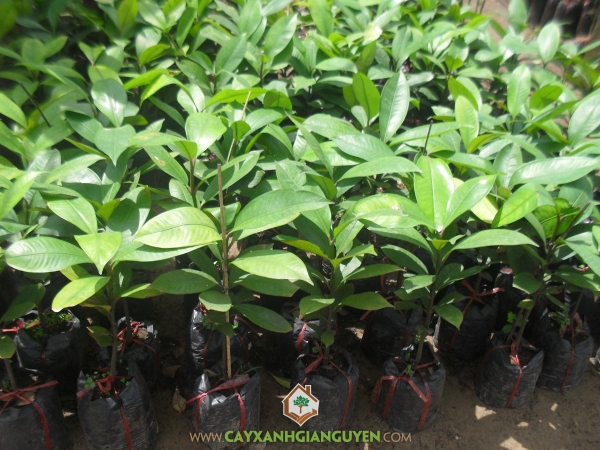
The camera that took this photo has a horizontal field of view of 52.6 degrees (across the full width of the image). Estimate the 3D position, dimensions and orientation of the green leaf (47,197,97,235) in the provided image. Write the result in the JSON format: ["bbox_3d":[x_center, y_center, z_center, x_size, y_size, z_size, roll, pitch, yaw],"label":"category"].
[{"bbox_3d":[-0.443,-0.020,1.180,0.075,0.035,0.125,-23,48,-28],"label":"green leaf"}]

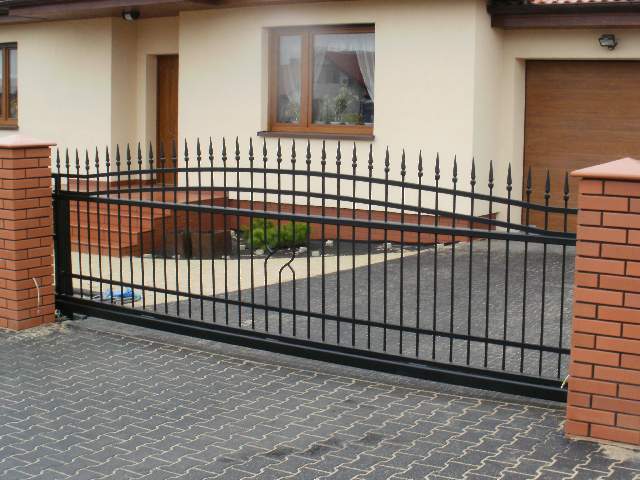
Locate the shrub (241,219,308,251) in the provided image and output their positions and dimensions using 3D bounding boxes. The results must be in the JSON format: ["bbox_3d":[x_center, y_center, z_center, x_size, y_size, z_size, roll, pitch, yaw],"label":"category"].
[{"bbox_3d":[-0.573,-0.085,12.150,0.860,0.440,0.780,6,9,33],"label":"shrub"}]

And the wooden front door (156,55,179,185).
[{"bbox_3d":[-2.150,-1.855,14.850,0.970,2.060,0.090,6,9,33],"label":"wooden front door"}]

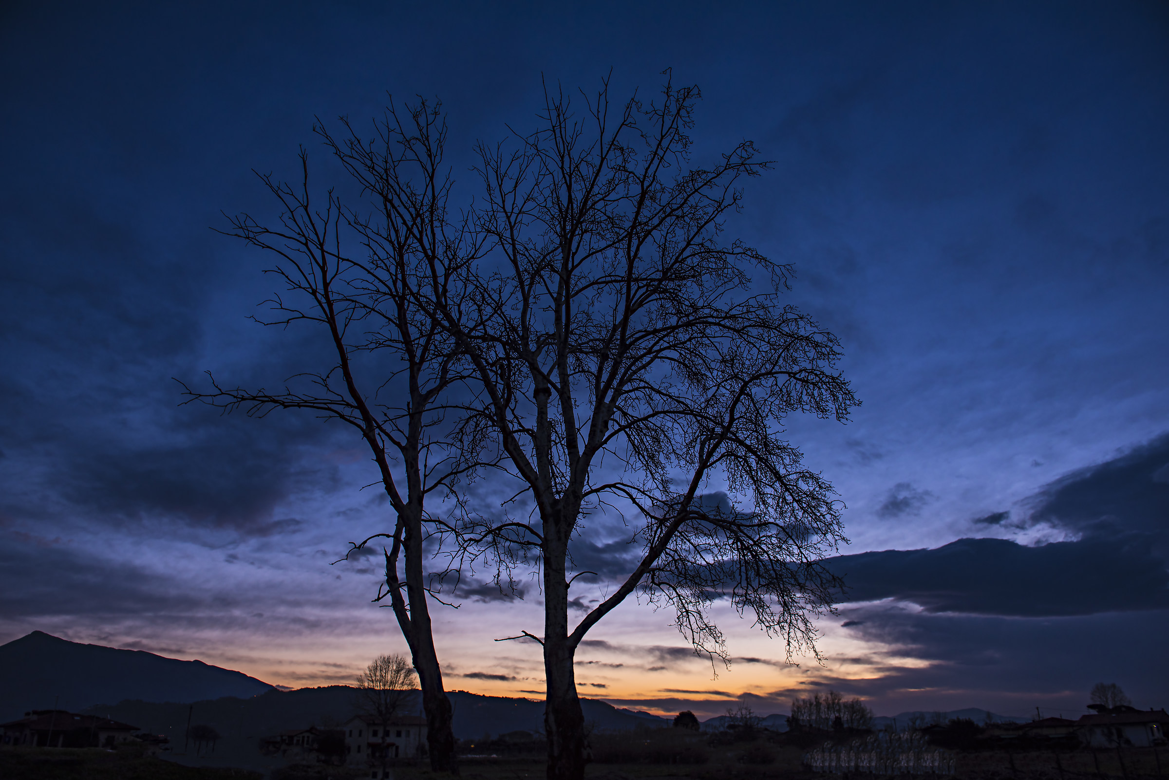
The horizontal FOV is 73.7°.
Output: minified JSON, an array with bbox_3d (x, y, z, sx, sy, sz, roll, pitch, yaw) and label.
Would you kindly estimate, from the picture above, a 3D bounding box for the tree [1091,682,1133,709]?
[{"bbox_3d":[89.292,54.289,131.248,7.270,9.660,7.270,0,-24,0],"label":"tree"}]

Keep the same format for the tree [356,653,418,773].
[{"bbox_3d":[-20.192,32.319,78.642,6.680,10.900,6.680,0,-24,0],"label":"tree"}]

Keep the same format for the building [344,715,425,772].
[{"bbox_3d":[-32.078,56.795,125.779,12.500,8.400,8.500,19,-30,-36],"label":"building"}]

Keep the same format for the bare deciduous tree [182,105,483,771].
[{"bbox_3d":[-7.630,-0.385,23.649,8.930,21.540,8.000,0,-24,0],"label":"bare deciduous tree"}]

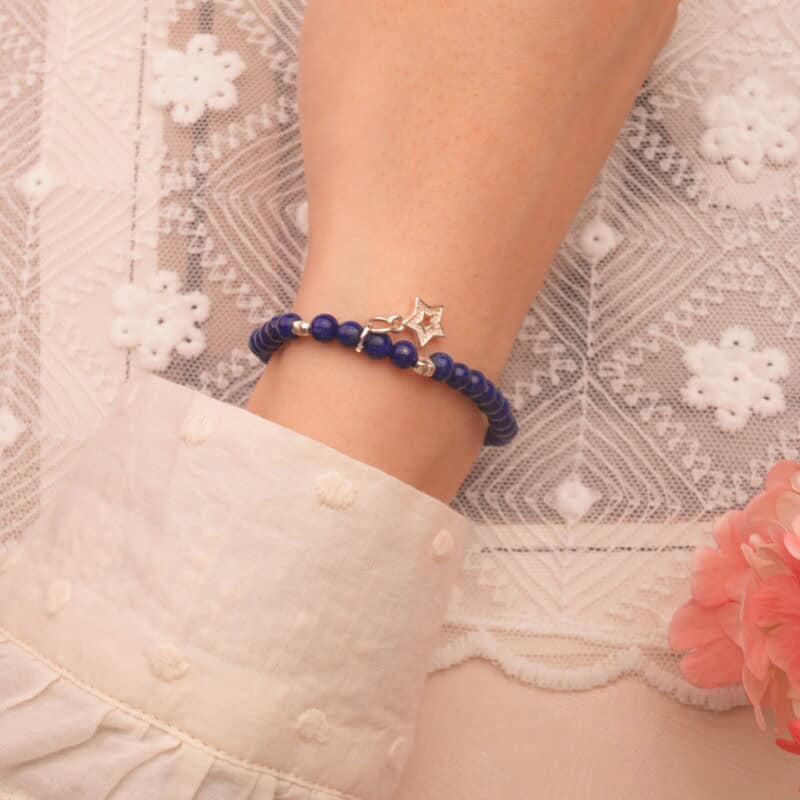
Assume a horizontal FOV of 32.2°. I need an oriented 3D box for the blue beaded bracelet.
[{"bbox_3d":[-0.002,-0.007,0.332,0.063,0.061,0.017,13,76,15],"label":"blue beaded bracelet"}]

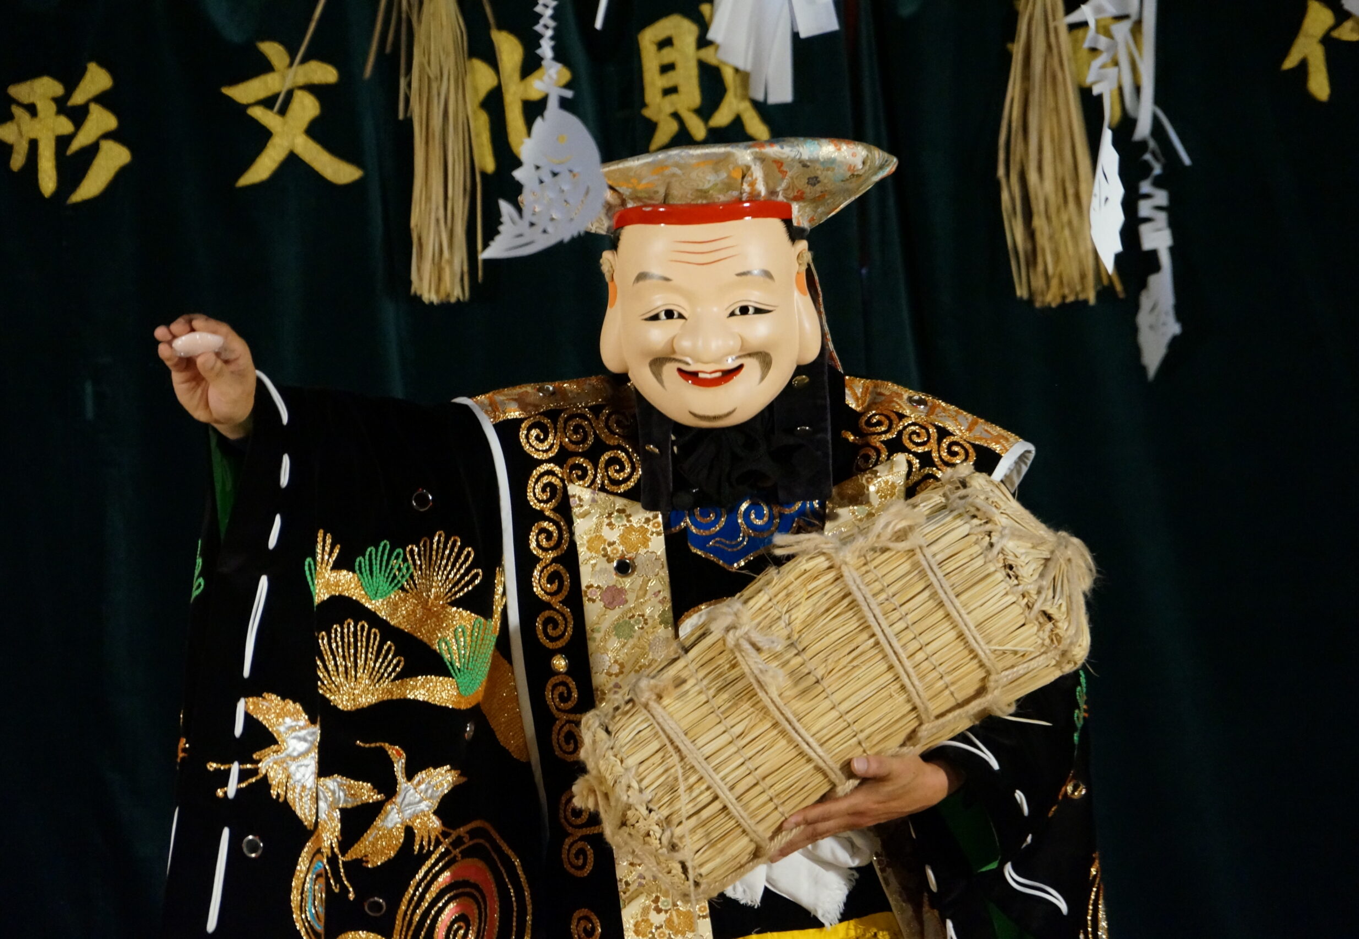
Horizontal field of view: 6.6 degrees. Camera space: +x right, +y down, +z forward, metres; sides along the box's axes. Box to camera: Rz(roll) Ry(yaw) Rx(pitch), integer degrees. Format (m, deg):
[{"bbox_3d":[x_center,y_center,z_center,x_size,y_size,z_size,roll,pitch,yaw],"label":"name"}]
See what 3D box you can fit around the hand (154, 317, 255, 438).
[{"bbox_3d":[-0.439,-0.087,11.000,0.088,0.122,0.090,-13,3,11],"label":"hand"}]

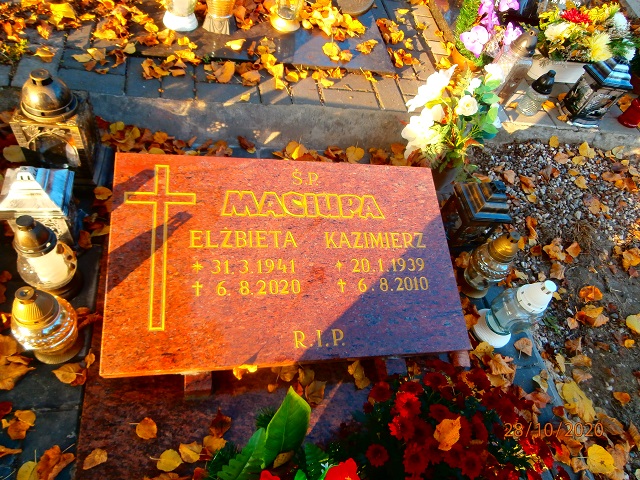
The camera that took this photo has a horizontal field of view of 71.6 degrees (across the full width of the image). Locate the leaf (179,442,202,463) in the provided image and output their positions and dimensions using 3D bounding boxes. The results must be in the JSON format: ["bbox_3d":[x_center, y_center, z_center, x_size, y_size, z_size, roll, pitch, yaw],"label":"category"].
[{"bbox_3d":[-0.250,0.411,0.858,0.045,0.012,0.032,22,53,2],"label":"leaf"}]

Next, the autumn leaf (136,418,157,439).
[{"bbox_3d":[-0.338,0.367,0.868,0.040,0.010,0.038,12,54,-7],"label":"autumn leaf"}]

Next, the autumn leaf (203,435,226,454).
[{"bbox_3d":[-0.199,0.385,0.835,0.043,0.012,0.025,10,52,-10],"label":"autumn leaf"}]

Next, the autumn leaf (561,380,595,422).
[{"bbox_3d":[0.655,0.409,1.125,0.071,0.014,0.097,-27,65,-32],"label":"autumn leaf"}]

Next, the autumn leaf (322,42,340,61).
[{"bbox_3d":[0.047,-0.678,1.595,0.066,0.016,0.094,-6,56,-21],"label":"autumn leaf"}]

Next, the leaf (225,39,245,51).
[{"bbox_3d":[-0.284,-0.650,1.476,0.069,0.020,0.038,-21,77,-19],"label":"leaf"}]

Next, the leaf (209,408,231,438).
[{"bbox_3d":[-0.191,0.356,0.857,0.034,0.014,0.051,22,51,0],"label":"leaf"}]

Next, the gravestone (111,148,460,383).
[{"bbox_3d":[-0.056,0.036,0.976,0.740,0.045,0.453,0,69,-15],"label":"gravestone"}]

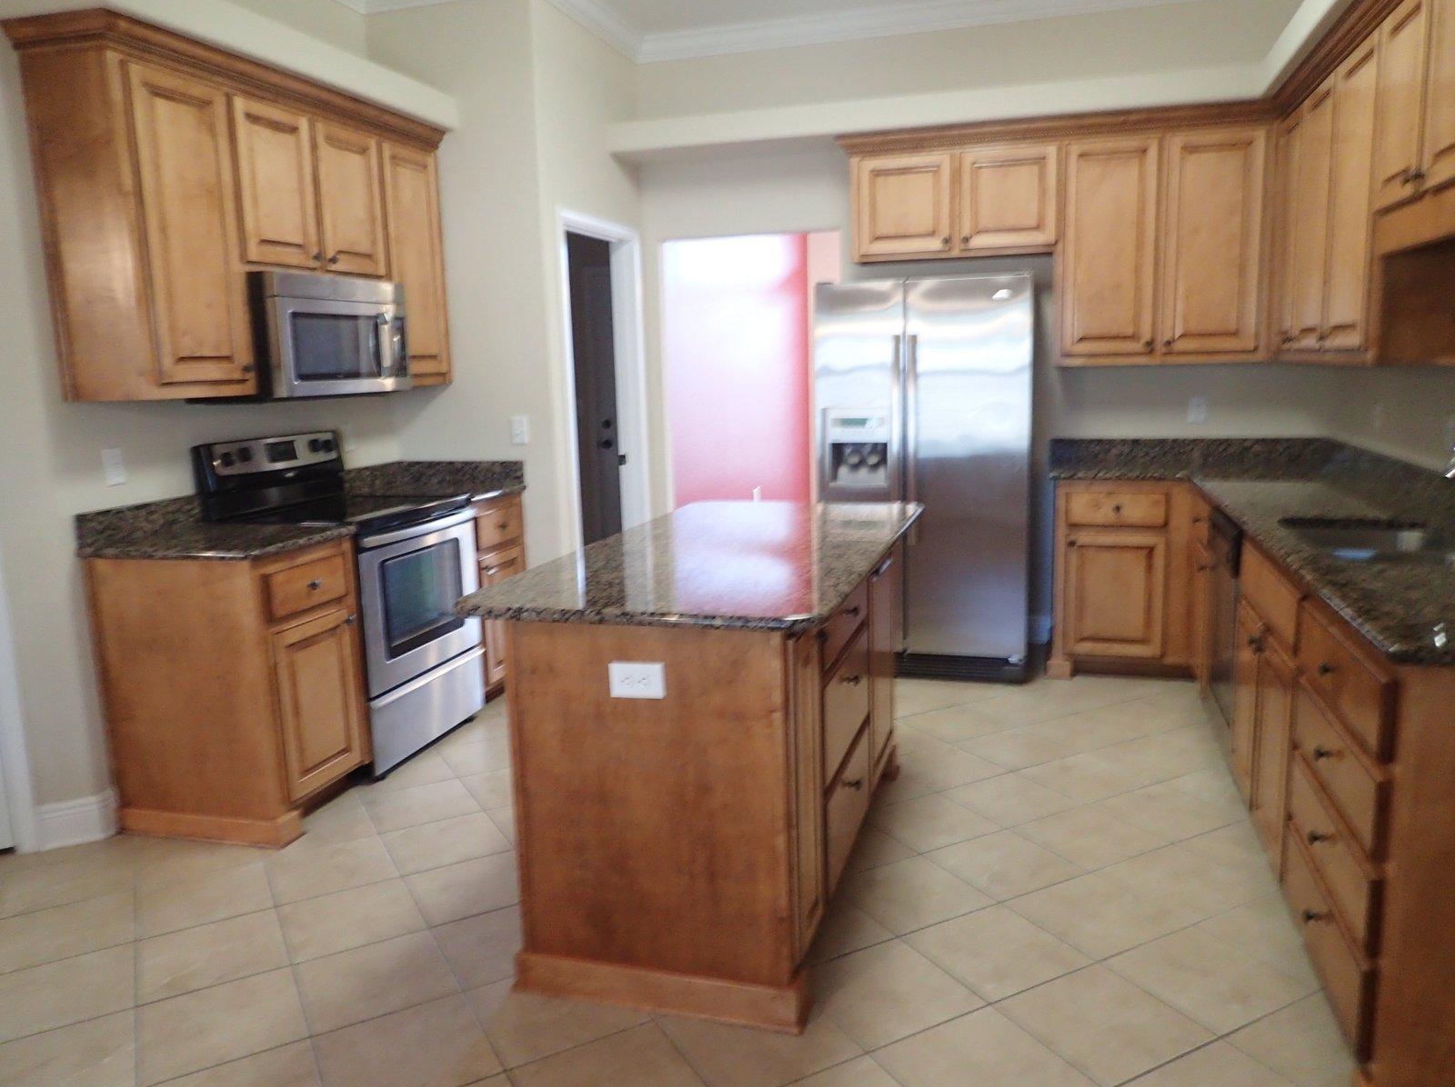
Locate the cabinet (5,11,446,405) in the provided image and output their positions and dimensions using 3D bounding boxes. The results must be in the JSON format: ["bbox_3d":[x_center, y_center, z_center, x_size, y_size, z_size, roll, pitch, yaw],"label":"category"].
[{"bbox_3d":[-1.583,-1.065,3.727,0.380,1.050,1.680,1,10,17],"label":"cabinet"}]

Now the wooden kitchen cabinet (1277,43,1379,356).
[{"bbox_3d":[2.154,-1.112,3.529,0.330,0.970,1.520,1,10,17],"label":"wooden kitchen cabinet"}]

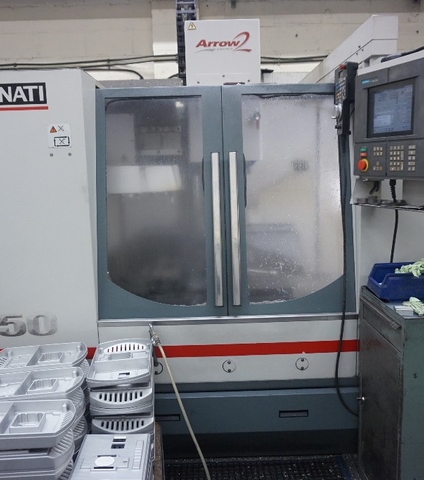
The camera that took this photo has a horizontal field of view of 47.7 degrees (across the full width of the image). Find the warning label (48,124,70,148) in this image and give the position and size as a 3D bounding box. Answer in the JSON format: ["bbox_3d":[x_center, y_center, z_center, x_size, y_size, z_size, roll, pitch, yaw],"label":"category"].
[{"bbox_3d":[-0.738,-0.501,2.324,0.107,0.114,0.003,-2,8,0],"label":"warning label"}]

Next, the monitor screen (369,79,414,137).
[{"bbox_3d":[0.791,-0.569,2.108,0.025,0.223,0.295,-5,10,-20],"label":"monitor screen"}]

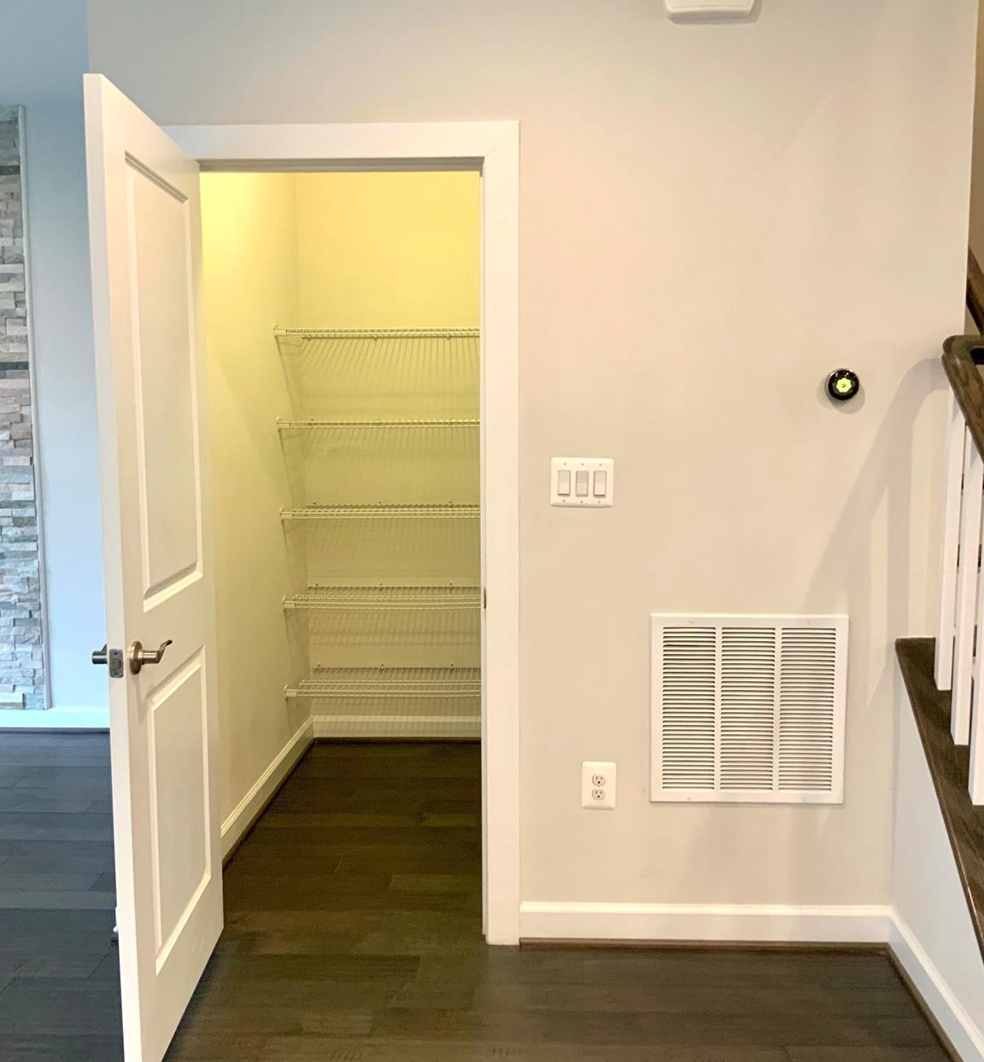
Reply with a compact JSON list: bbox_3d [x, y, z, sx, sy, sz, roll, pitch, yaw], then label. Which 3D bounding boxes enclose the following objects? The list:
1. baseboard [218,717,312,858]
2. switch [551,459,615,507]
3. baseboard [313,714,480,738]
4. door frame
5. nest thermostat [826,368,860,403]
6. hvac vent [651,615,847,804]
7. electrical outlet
[{"bbox_3d":[-0.830,0.939,4.069,0.016,0.108,1.580,0,6,3],"label":"baseboard"},{"bbox_3d":[0.233,-0.125,2.827,0.160,0.125,0.012,0,6,3],"label":"switch"},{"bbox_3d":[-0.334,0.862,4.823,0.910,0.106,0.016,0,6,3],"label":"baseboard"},{"bbox_3d":[-0.400,0.040,2.930,0.951,2.147,0.133,0,6,3],"label":"door frame"},{"bbox_3d":[0.880,-0.365,2.761,0.083,0.083,0.031,0,6,3],"label":"nest thermostat"},{"bbox_3d":[0.666,0.466,2.861,0.501,0.499,0.018,0,6,3],"label":"hvac vent"},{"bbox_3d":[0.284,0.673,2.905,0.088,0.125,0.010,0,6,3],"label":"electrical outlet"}]

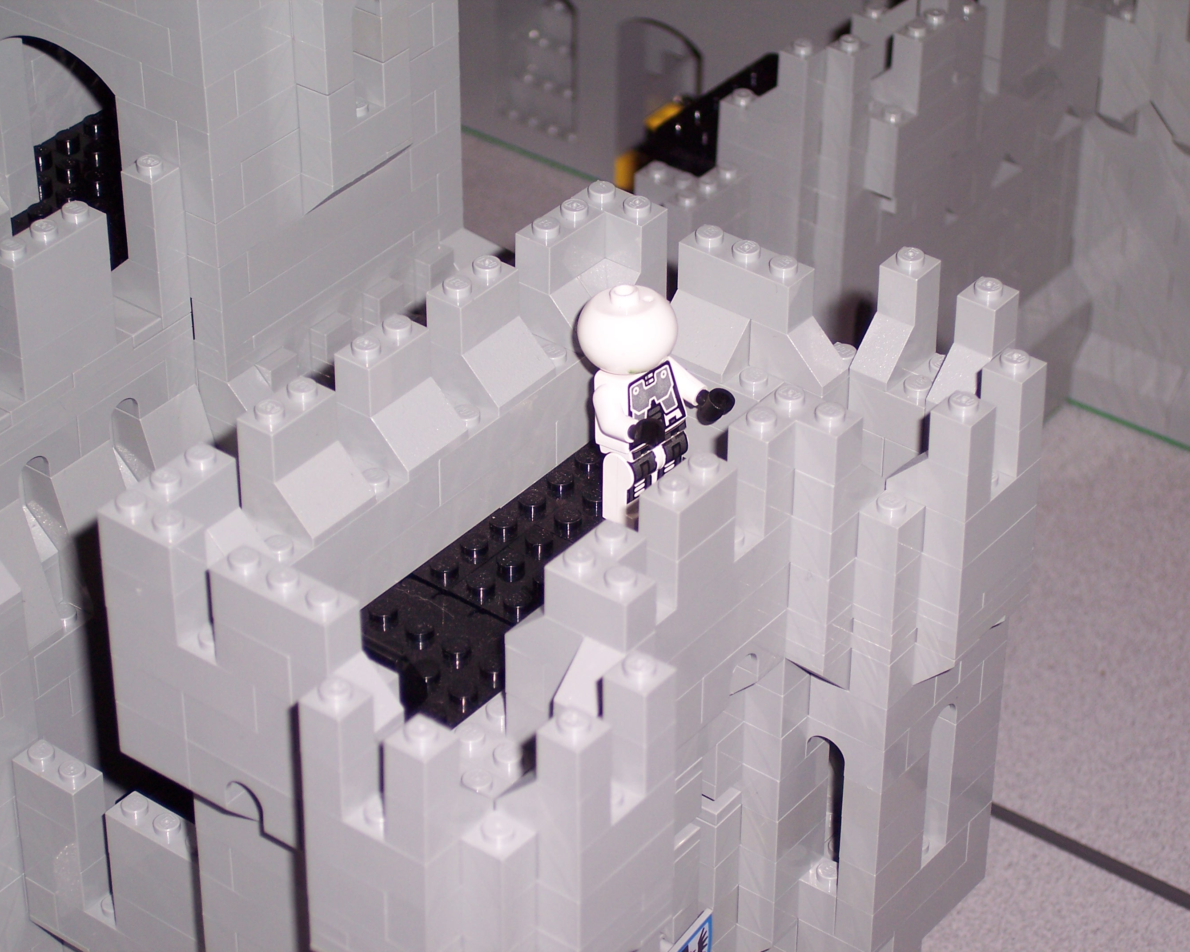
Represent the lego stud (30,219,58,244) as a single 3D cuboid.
[{"bbox_3d":[-0.101,-0.045,0.696,0.005,0.002,0.005,0,36,0],"label":"lego stud"}]

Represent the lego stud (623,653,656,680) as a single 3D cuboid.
[{"bbox_3d":[0.007,0.028,0.566,0.005,0.002,0.005,0,36,0],"label":"lego stud"}]

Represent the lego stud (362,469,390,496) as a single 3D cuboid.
[{"bbox_3d":[-0.037,0.001,0.638,0.005,0.002,0.005,0,36,0],"label":"lego stud"}]

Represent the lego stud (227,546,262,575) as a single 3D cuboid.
[{"bbox_3d":[-0.054,0.013,0.589,0.005,0.002,0.005,0,36,0],"label":"lego stud"}]

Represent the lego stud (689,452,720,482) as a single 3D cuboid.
[{"bbox_3d":[0.018,-0.002,0.610,0.005,0.002,0.005,0,36,0],"label":"lego stud"}]

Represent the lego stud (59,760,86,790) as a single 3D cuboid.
[{"bbox_3d":[-0.097,0.055,0.711,0.005,0.002,0.005,25,42,30],"label":"lego stud"}]

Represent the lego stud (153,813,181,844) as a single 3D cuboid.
[{"bbox_3d":[-0.078,0.064,0.700,0.005,0.002,0.005,0,36,0],"label":"lego stud"}]

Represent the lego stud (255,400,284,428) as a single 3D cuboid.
[{"bbox_3d":[-0.053,-0.010,0.620,0.005,0.002,0.005,0,36,0],"label":"lego stud"}]

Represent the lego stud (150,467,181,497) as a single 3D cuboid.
[{"bbox_3d":[-0.068,0.001,0.605,0.005,0.002,0.005,0,36,0],"label":"lego stud"}]

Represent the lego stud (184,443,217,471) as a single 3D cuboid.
[{"bbox_3d":[-0.063,-0.003,0.612,0.005,0.002,0.005,0,36,0],"label":"lego stud"}]

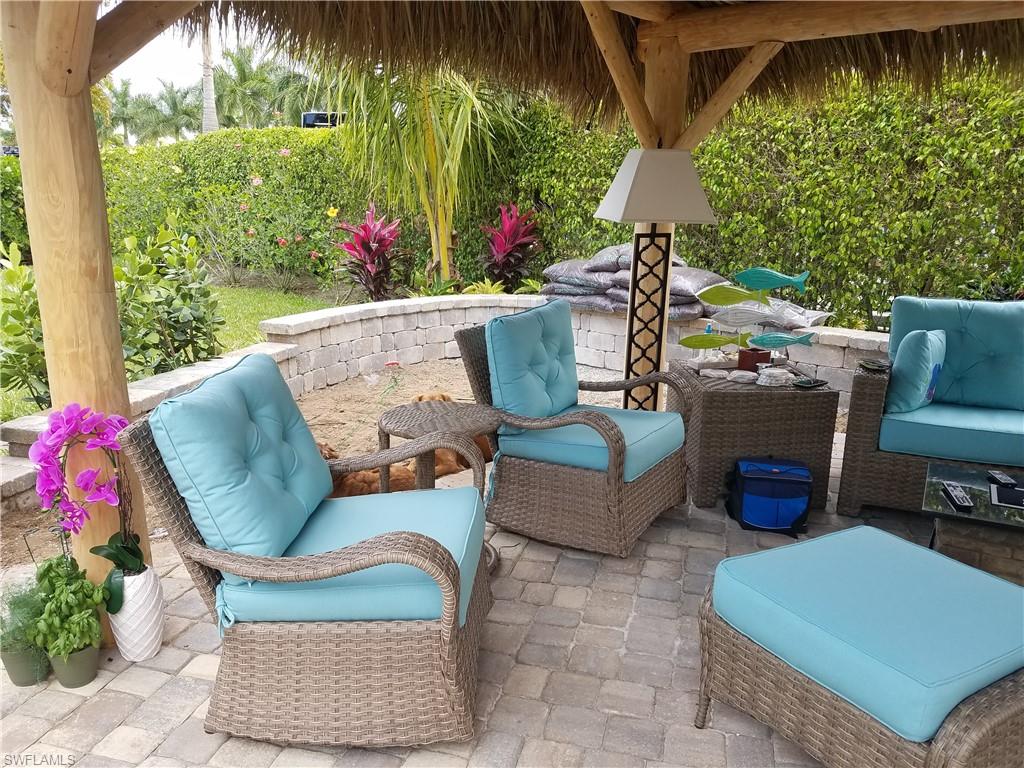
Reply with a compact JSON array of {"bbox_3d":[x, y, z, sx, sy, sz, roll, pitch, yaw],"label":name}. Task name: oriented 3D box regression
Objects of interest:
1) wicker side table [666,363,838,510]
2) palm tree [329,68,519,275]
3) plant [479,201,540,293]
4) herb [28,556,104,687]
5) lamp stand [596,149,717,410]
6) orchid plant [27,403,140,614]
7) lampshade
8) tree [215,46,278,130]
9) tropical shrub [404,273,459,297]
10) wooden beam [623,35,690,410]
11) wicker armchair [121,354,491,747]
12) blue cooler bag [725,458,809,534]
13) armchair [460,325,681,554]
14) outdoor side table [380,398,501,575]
[{"bbox_3d":[1.116,0.220,3.749,0.640,0.560,0.580,0,16,-4],"label":"wicker side table"},{"bbox_3d":[-0.900,-2.118,8.338,1.950,2.850,1.900,1,14,0],"label":"palm tree"},{"bbox_3d":[-0.001,-1.336,8.324,0.640,1.225,0.600,1,14,0],"label":"plant"},{"bbox_3d":[-1.295,0.690,2.264,0.200,0.375,0.200,1,16,0],"label":"herb"},{"bbox_3d":[0.680,-0.337,3.933,0.470,1.670,0.450,-2,14,-10],"label":"lamp stand"},{"bbox_3d":[-1.295,0.374,2.355,0.300,0.660,0.220,-7,16,-29],"label":"orchid plant"},{"bbox_3d":[0.699,-0.961,3.777,0.460,0.355,0.450,-2,14,-10],"label":"lampshade"},{"bbox_3d":[-10.317,-10.325,30.393,2.900,5.710,2.900,1,16,0],"label":"tree"},{"bbox_3d":[-0.828,-0.887,7.975,0.540,0.500,0.520,1,14,0],"label":"tropical shrub"},{"bbox_3d":[0.709,-0.654,3.938,0.220,2.120,0.220,1,16,0],"label":"wooden beam"},{"bbox_3d":[-0.484,0.431,2.222,0.880,0.930,0.700,2,16,2],"label":"wicker armchair"},{"bbox_3d":[1.161,0.493,3.494,0.295,0.285,0.210,3,14,8],"label":"blue cooler bag"},{"bbox_3d":[0.291,0.163,3.477,0.880,0.910,0.720,10,17,32],"label":"armchair"},{"bbox_3d":[-0.283,0.395,3.089,0.490,0.530,0.490,1,16,0],"label":"outdoor side table"}]

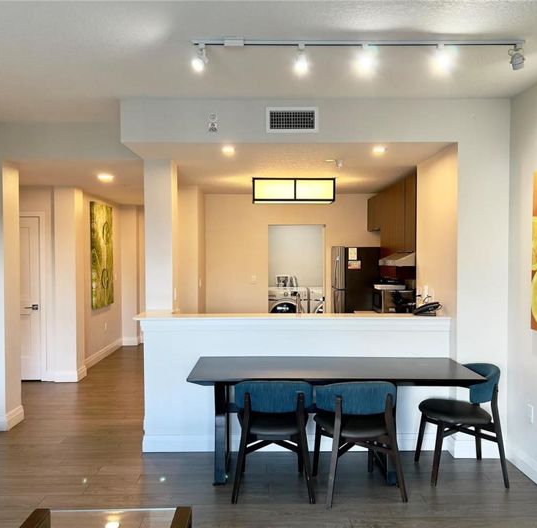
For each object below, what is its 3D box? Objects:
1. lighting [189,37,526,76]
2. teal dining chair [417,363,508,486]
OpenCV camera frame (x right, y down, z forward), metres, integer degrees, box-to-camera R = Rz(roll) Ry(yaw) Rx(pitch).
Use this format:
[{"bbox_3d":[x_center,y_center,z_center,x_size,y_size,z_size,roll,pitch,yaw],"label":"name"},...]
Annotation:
[{"bbox_3d":[0.485,-1.122,2.866,1.811,0.180,0.130,0,1,-1],"label":"lighting"},{"bbox_3d":[1.344,1.111,3.781,0.565,0.775,0.510,0,1,1],"label":"teal dining chair"}]

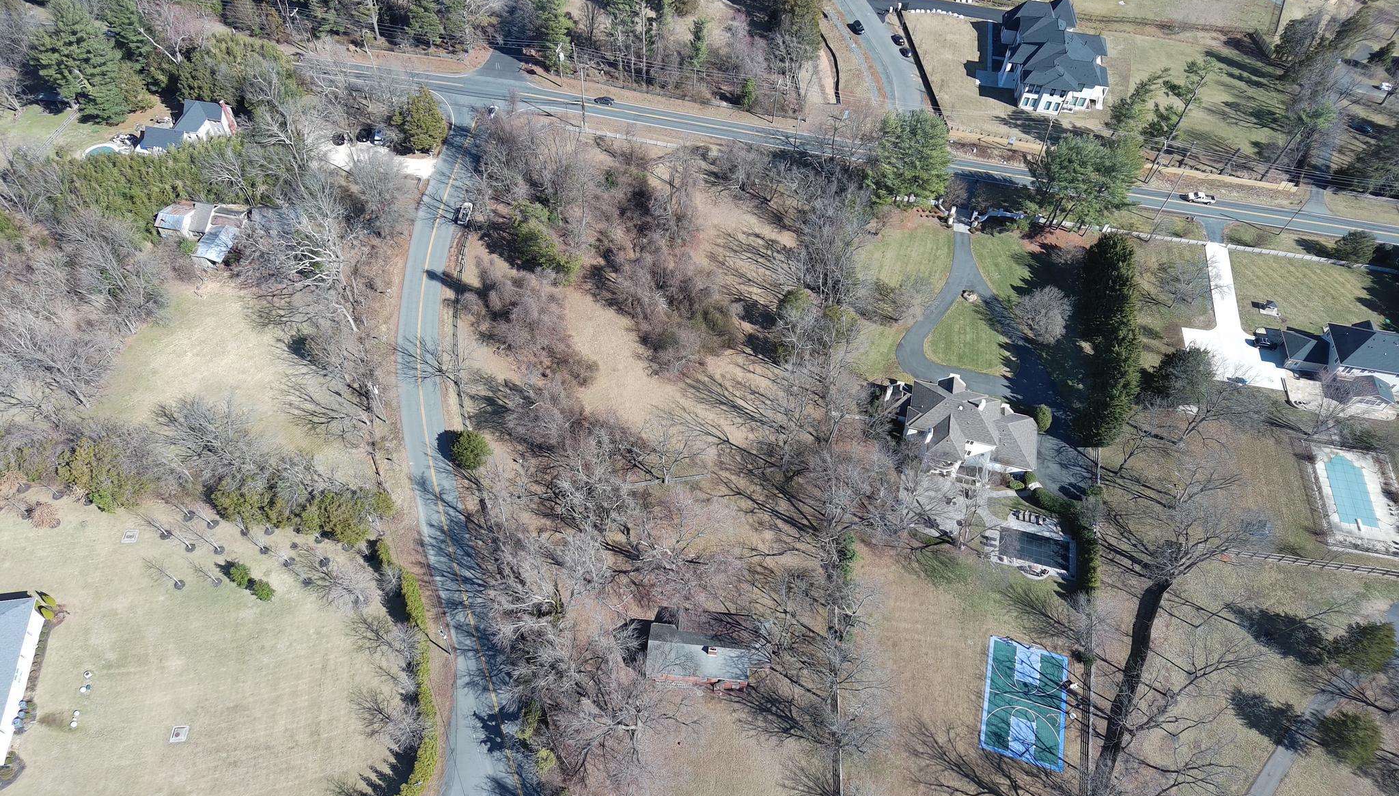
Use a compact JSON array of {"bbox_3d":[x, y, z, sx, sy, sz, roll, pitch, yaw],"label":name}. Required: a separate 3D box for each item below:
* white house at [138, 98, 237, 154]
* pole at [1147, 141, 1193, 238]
[{"bbox_3d":[-108.900,-57.560,196.220,16.490,8.150,13.150,7,53,0],"label":"white house"},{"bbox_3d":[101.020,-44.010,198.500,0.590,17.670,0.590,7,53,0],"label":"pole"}]

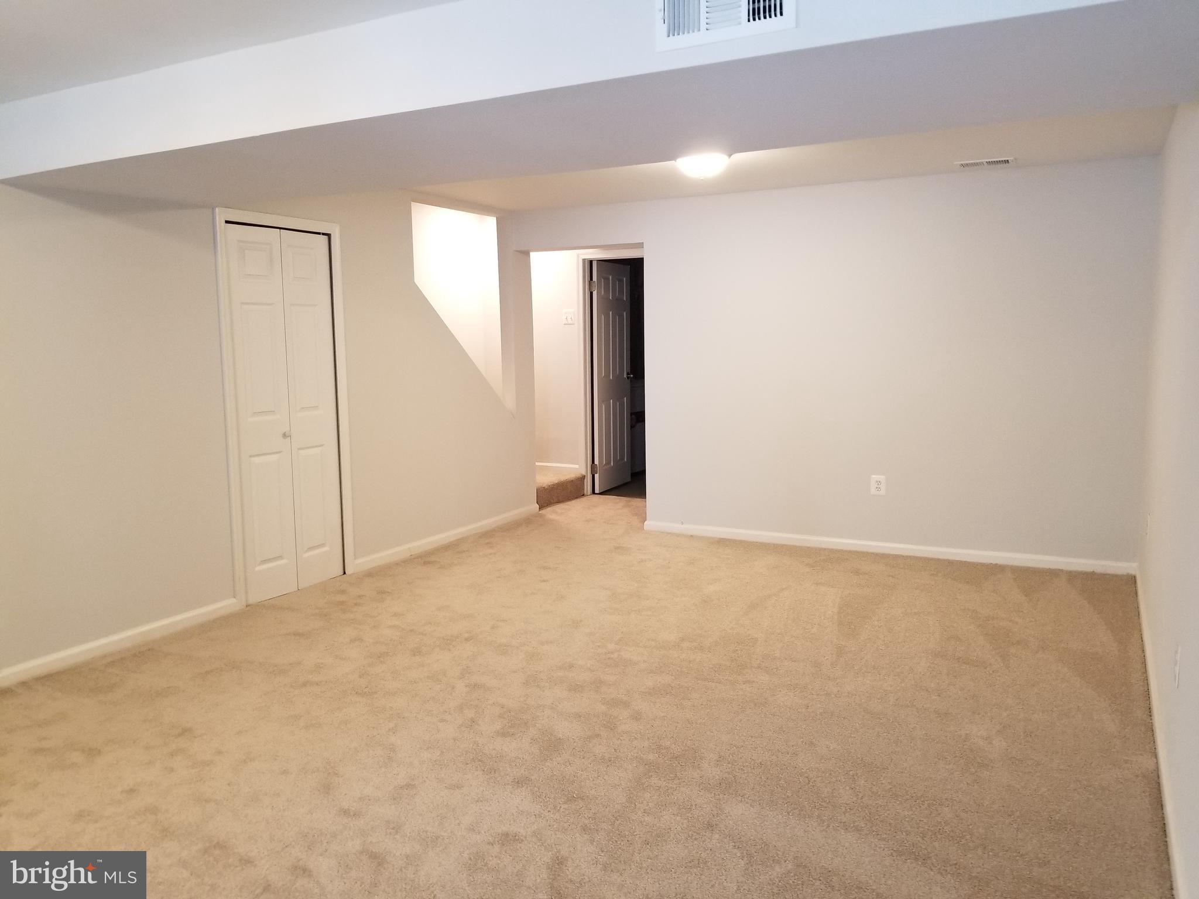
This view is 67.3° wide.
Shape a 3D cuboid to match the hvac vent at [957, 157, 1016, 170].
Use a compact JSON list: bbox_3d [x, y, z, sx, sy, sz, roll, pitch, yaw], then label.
[{"bbox_3d":[2.195,-1.625,5.128,0.305,0.015,0.200,3,8,27],"label":"hvac vent"}]

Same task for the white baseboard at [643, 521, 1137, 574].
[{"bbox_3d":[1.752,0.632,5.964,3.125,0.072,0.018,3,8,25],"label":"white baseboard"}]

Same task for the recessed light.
[{"bbox_3d":[0.559,-1.522,4.865,0.300,0.120,0.300,0,7,0],"label":"recessed light"}]

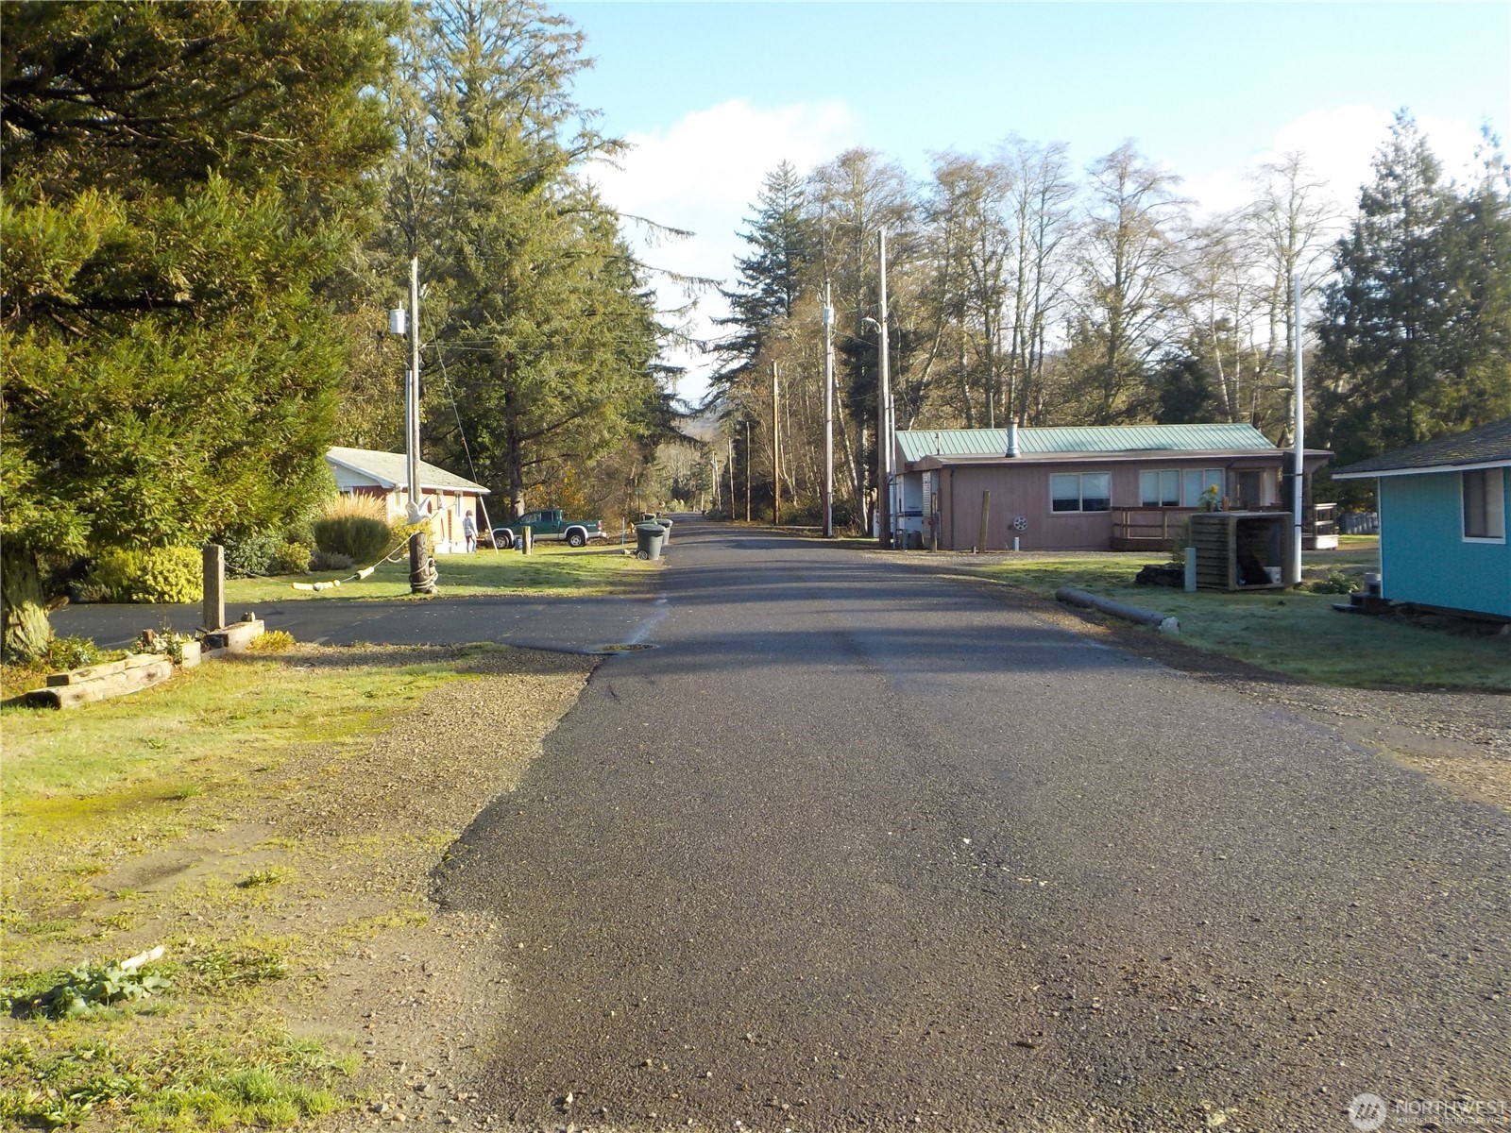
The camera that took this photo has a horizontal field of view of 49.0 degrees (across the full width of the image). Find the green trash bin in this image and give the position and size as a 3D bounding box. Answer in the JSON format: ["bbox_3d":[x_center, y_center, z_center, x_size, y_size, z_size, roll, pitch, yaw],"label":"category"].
[{"bbox_3d":[-3.244,-0.751,51.500,0.870,1.120,0.750,0,2,18],"label":"green trash bin"}]

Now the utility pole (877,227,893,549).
[{"bbox_3d":[4.450,-6.138,57.500,0.330,11.010,0.330,-1,2,0],"label":"utility pole"}]

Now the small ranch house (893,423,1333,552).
[{"bbox_3d":[11.900,-2.742,57.300,13.200,4.050,8.800,-1,2,-3],"label":"small ranch house"}]

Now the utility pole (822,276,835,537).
[{"bbox_3d":[3.353,-7.194,76.000,0.320,11.740,0.320,-1,2,0],"label":"utility pole"}]

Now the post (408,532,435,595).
[{"bbox_3d":[-6.456,-0.057,32.000,0.400,1.220,0.400,-1,2,0],"label":"post"}]

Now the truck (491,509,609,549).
[{"bbox_3d":[-9.346,-1.668,74.400,5.400,1.720,1.850,-1,2,-2],"label":"truck"}]

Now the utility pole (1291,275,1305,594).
[{"bbox_3d":[10.786,-2.718,33.000,0.170,6.140,0.170,-1,2,0],"label":"utility pole"}]

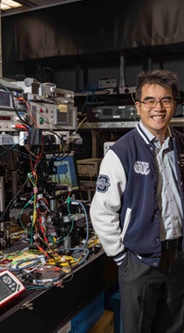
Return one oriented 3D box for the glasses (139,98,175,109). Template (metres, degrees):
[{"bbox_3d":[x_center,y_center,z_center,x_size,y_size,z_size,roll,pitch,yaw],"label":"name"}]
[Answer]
[{"bbox_3d":[0.290,-0.288,1.745,0.142,0.046,0.145,-2,14,-1],"label":"glasses"}]

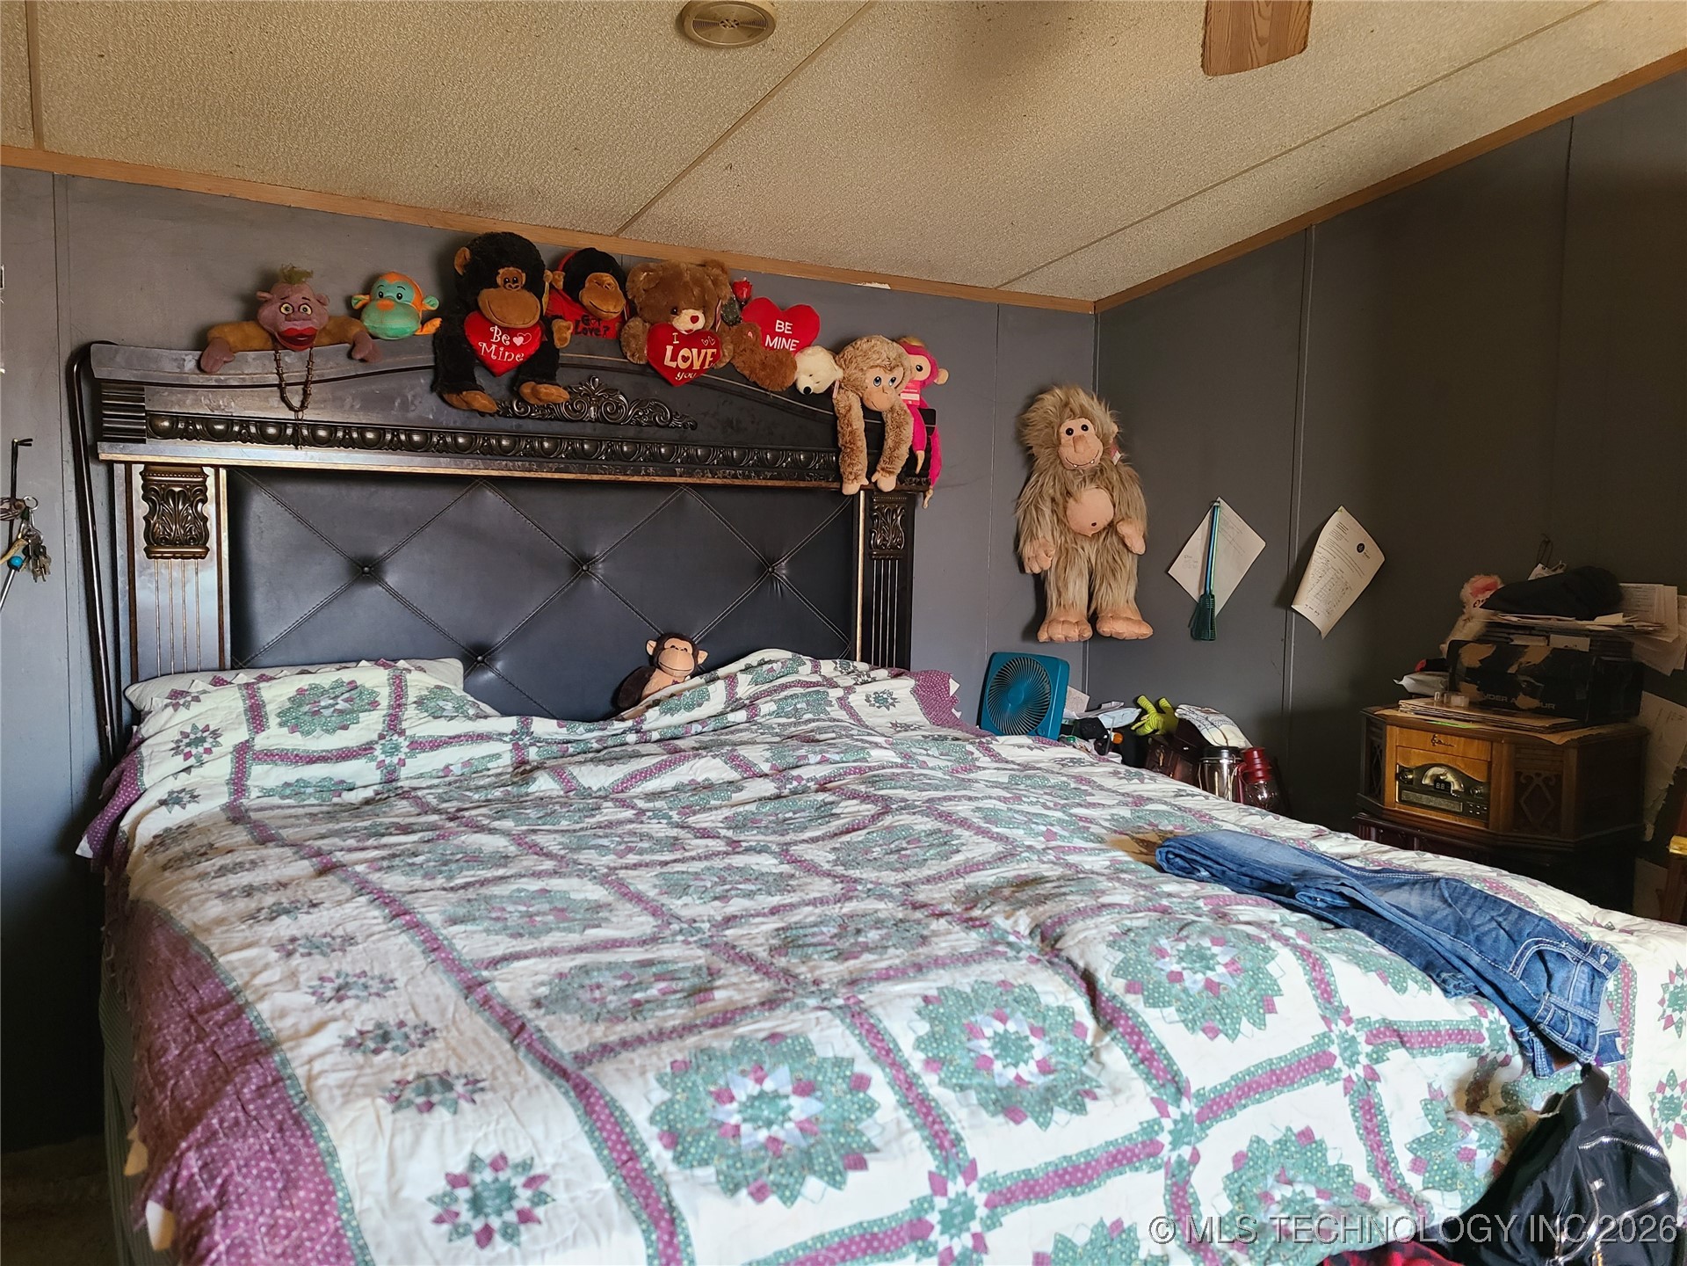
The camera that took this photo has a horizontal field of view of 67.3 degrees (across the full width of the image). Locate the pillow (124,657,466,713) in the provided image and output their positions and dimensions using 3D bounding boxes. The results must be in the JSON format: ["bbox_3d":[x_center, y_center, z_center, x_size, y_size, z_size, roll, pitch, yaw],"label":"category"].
[{"bbox_3d":[-1.075,0.225,2.598,0.680,0.160,0.430,-2,26,-31],"label":"pillow"}]

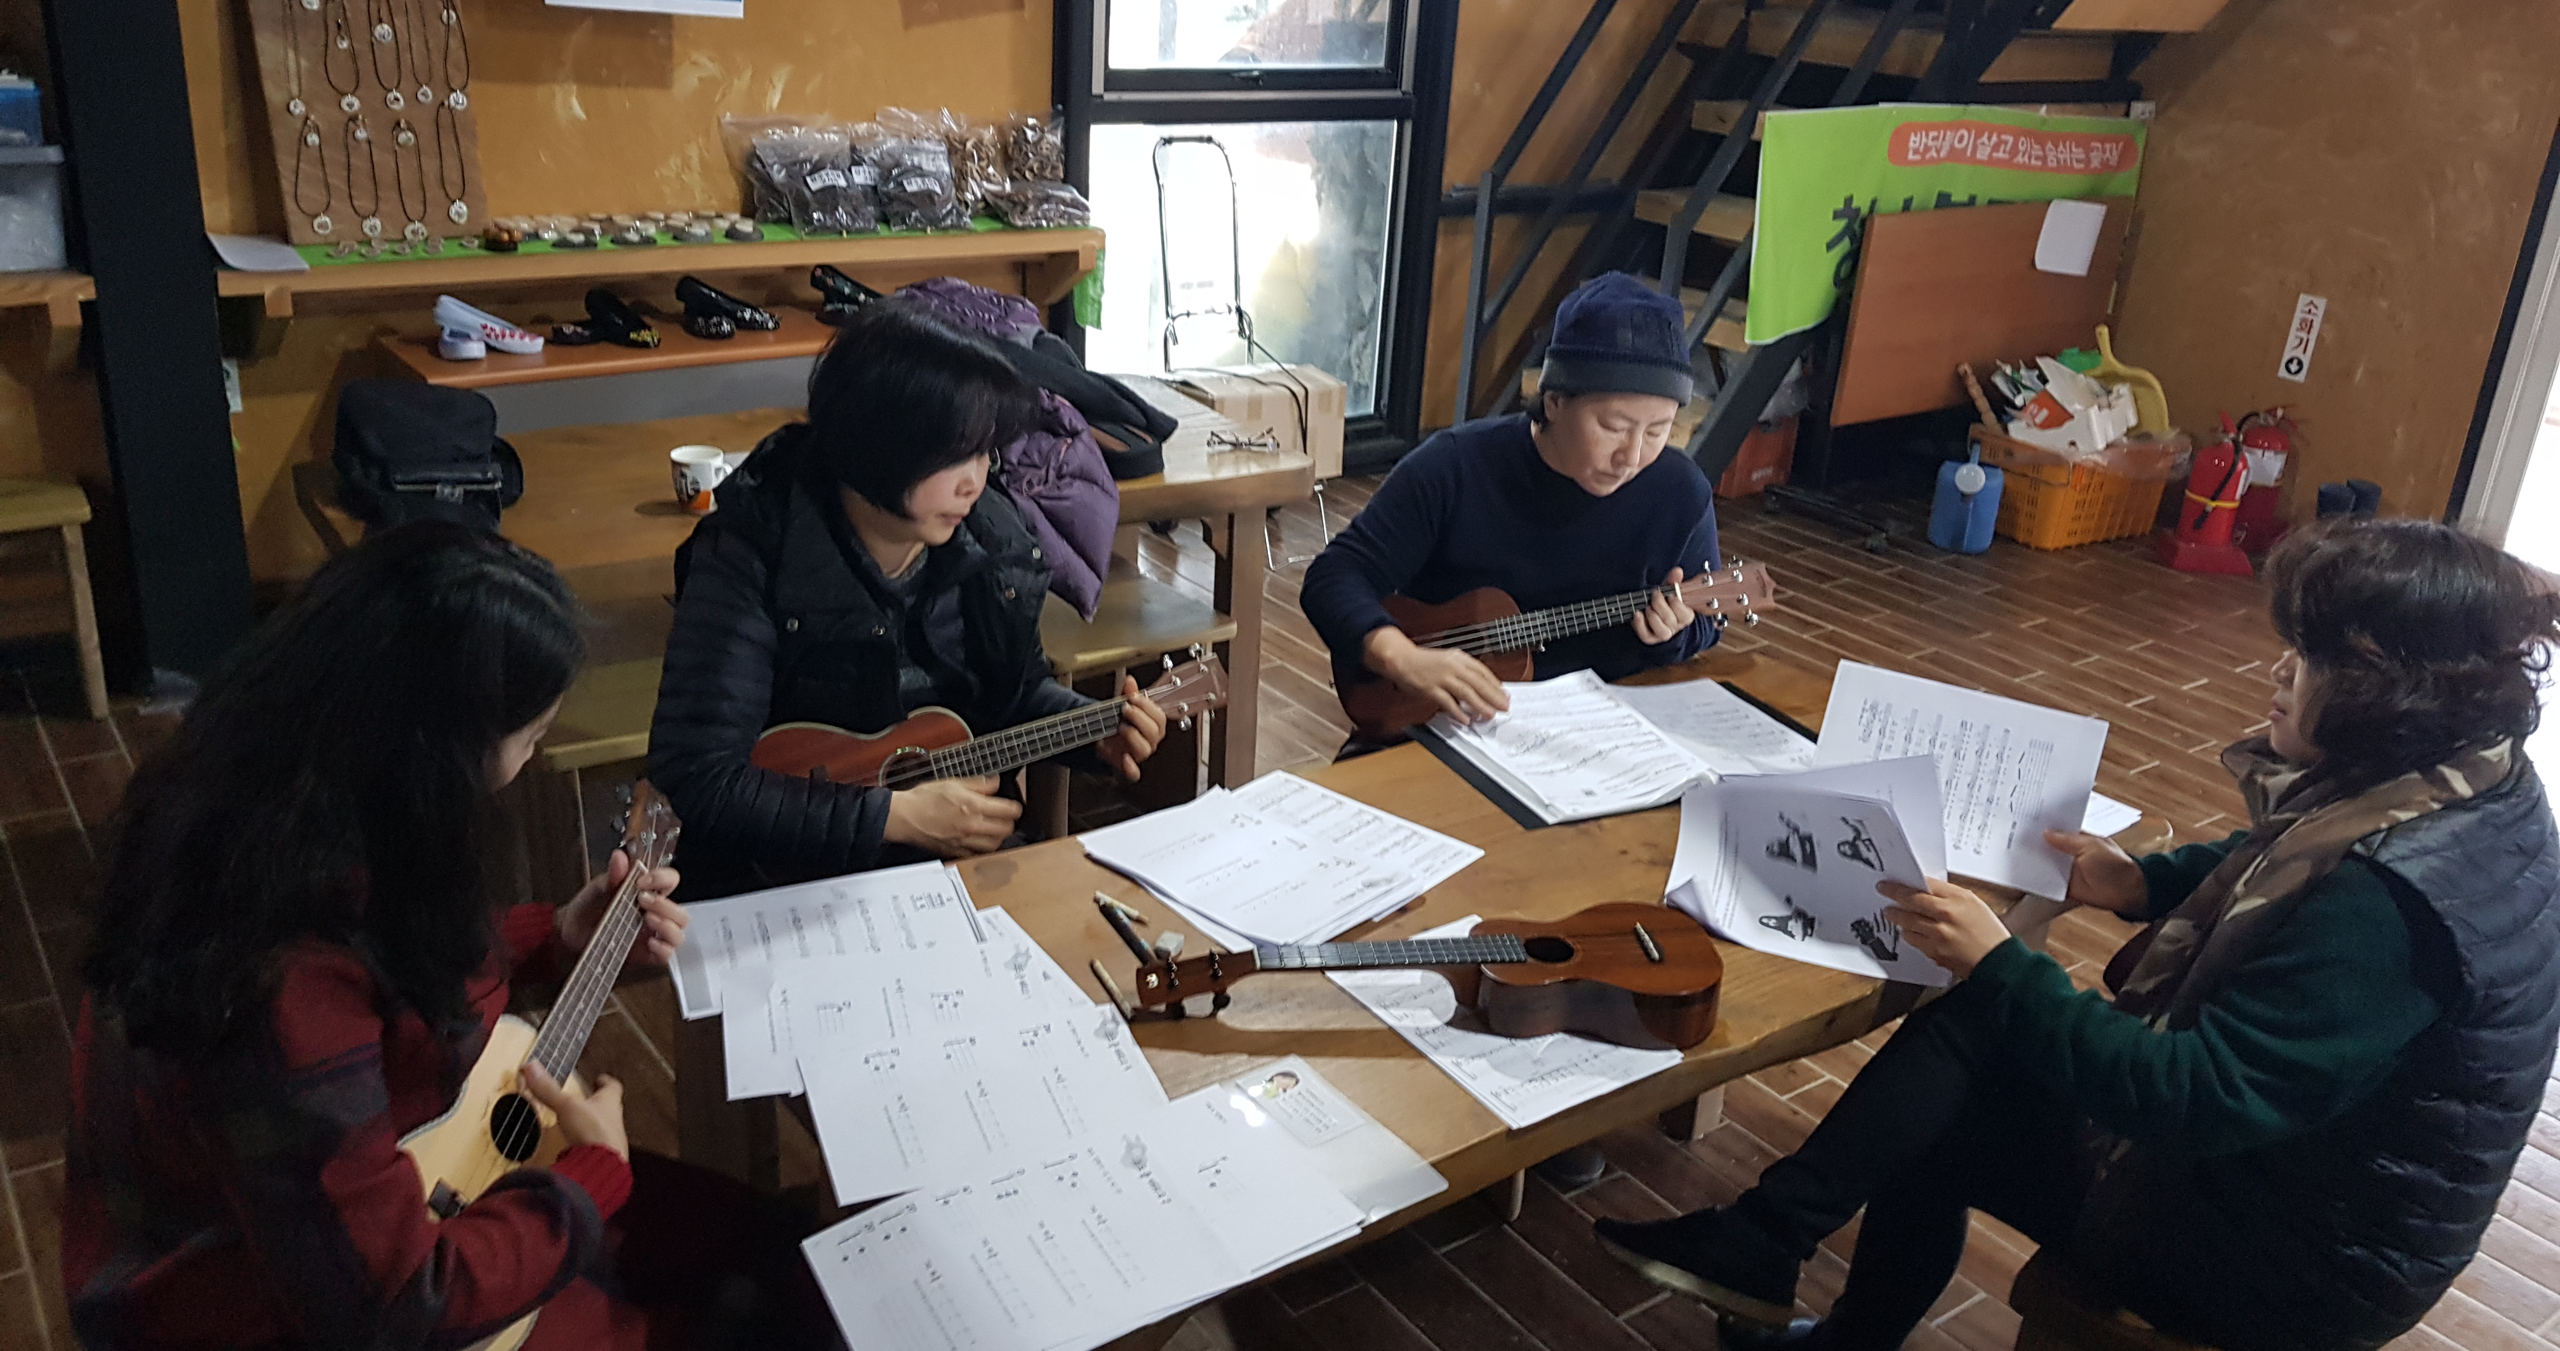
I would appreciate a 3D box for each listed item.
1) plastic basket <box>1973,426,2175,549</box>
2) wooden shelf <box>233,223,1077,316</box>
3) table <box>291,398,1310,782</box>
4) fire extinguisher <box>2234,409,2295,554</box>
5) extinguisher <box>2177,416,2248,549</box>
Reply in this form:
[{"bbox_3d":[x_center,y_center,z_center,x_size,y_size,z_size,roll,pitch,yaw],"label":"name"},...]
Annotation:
[{"bbox_3d":[2.346,-0.575,5.742,0.460,0.280,0.350,-11,27,-31],"label":"plastic basket"},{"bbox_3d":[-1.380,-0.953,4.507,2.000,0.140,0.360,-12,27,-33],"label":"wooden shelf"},{"bbox_3d":[-0.790,-0.044,3.469,1.630,0.720,0.700,-12,27,-33],"label":"table"},{"bbox_3d":[2.905,-0.596,5.696,0.165,0.420,0.150,15,25,26],"label":"fire extinguisher"},{"bbox_3d":[2.748,-0.569,5.607,0.150,0.420,0.165,15,25,26],"label":"extinguisher"}]

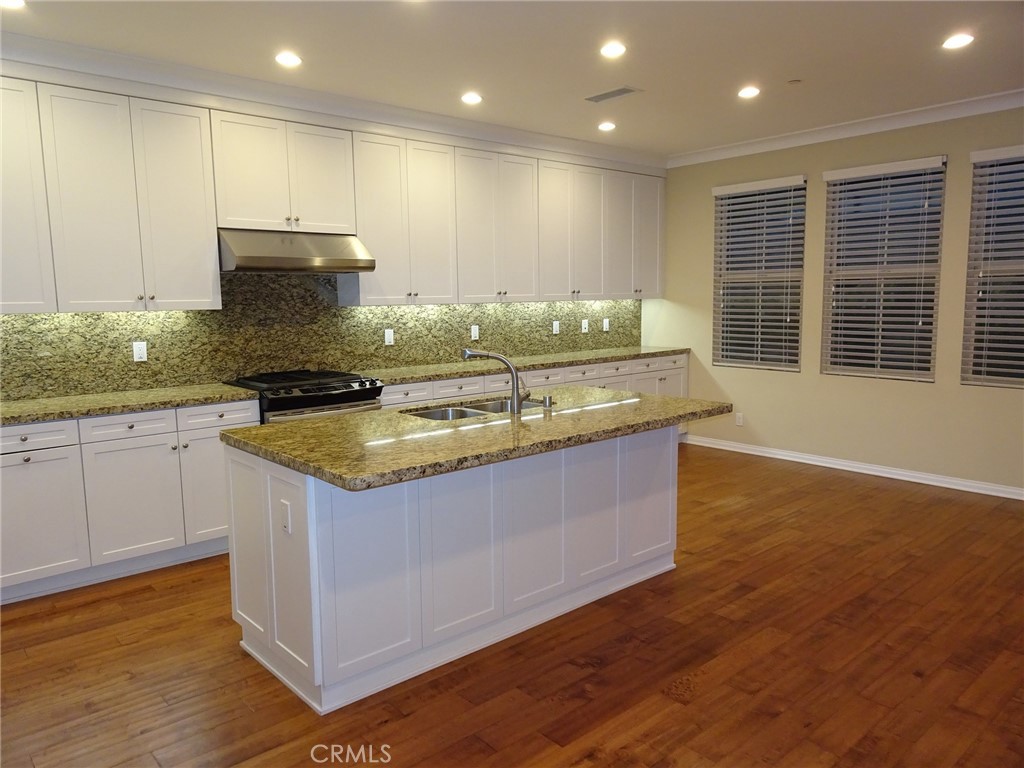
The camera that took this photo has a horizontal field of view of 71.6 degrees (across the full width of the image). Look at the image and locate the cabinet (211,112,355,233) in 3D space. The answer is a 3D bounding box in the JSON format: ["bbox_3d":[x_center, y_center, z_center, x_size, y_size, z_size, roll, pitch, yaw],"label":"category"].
[{"bbox_3d":[-1.489,-1.292,4.516,0.900,0.667,0.347,-7,9,-40],"label":"cabinet"}]

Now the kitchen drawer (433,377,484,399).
[{"bbox_3d":[-0.518,0.003,5.216,0.453,0.127,0.453,-7,9,-40],"label":"kitchen drawer"}]

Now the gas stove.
[{"bbox_3d":[-1.322,0.441,4.603,0.780,0.952,0.725,-7,9,-40],"label":"gas stove"}]

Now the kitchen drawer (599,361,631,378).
[{"bbox_3d":[0.759,-0.149,6.311,0.414,0.127,0.453,-7,9,-40],"label":"kitchen drawer"}]

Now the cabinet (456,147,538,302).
[{"bbox_3d":[-0.197,-1.220,5.654,0.834,1.142,0.320,-7,9,-40],"label":"cabinet"}]

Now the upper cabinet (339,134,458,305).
[{"bbox_3d":[-0.826,-1.144,5.113,0.830,1.142,0.320,-7,9,-40],"label":"upper cabinet"}]

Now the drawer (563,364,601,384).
[{"bbox_3d":[0.440,-0.111,6.038,0.419,0.127,0.453,-7,9,-40],"label":"drawer"}]

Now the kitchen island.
[{"bbox_3d":[-0.057,0.596,3.193,2.031,0.914,1.080,-7,9,-40],"label":"kitchen island"}]

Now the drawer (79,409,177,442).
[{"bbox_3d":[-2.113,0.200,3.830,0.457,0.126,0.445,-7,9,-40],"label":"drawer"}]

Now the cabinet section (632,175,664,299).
[{"bbox_3d":[1.216,-1.391,6.849,0.406,1.143,0.313,-7,9,-40],"label":"cabinet section"}]

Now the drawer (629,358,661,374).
[{"bbox_3d":[1.070,-0.184,6.566,0.407,0.126,0.445,-7,9,-40],"label":"drawer"}]

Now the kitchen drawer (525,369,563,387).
[{"bbox_3d":[0.123,-0.073,5.766,0.411,0.127,0.453,-7,9,-40],"label":"kitchen drawer"}]

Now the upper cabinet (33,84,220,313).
[{"bbox_3d":[-2.140,-0.986,3.984,0.834,1.142,0.320,-7,9,-40],"label":"upper cabinet"}]

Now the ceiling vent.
[{"bbox_3d":[0.648,-1.859,4.598,0.193,0.025,0.390,-7,9,-40],"label":"ceiling vent"}]

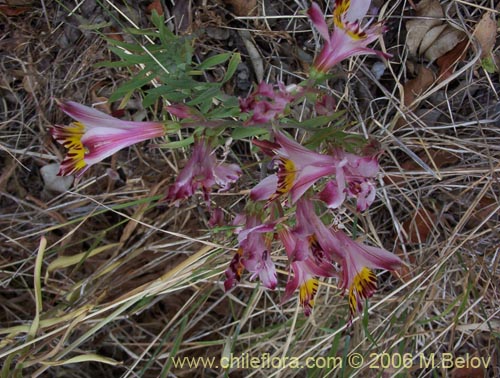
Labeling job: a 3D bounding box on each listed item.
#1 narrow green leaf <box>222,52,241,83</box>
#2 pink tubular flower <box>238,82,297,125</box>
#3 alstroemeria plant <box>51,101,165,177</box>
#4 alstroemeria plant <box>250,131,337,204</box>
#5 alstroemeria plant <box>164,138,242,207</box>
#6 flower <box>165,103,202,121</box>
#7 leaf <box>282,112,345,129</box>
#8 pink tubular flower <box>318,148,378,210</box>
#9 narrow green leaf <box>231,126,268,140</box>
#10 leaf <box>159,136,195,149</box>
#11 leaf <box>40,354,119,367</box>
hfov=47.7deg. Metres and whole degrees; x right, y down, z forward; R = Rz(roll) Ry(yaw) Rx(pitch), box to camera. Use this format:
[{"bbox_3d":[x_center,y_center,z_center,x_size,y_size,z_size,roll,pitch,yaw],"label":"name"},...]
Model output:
[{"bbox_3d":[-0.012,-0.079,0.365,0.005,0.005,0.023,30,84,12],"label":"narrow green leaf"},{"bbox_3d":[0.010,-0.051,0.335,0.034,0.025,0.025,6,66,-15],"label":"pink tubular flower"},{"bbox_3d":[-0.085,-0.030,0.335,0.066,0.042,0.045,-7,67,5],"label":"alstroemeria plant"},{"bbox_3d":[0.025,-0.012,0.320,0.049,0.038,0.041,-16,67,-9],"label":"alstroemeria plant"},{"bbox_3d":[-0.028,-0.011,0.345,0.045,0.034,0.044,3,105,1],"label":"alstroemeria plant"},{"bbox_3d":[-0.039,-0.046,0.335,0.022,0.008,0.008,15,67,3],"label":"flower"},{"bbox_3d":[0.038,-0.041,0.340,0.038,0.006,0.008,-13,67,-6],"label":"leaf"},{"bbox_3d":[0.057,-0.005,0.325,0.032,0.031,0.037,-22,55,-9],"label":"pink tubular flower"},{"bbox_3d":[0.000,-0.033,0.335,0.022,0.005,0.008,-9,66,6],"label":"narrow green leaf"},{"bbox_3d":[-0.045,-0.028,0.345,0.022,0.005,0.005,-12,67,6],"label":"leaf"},{"bbox_3d":[-0.126,0.128,0.420,0.059,0.007,0.008,2,67,0],"label":"leaf"}]

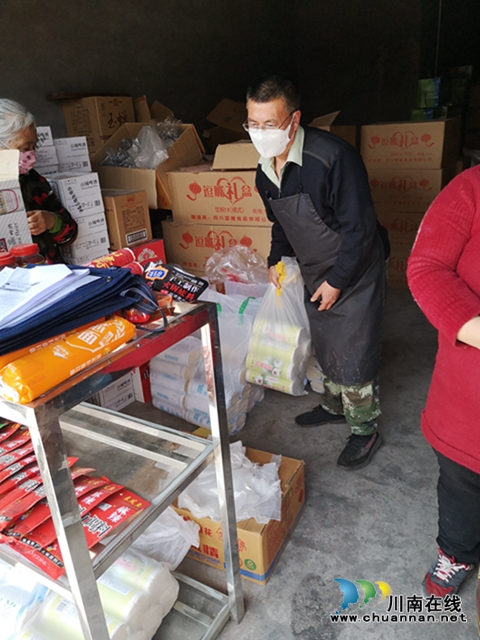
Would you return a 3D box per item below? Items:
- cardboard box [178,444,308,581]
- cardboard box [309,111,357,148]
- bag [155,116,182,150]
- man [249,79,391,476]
[{"bbox_3d":[0.015,0.671,1.810,0.332,0.213,0.384,7,24,27],"label":"cardboard box"},{"bbox_3d":[0.637,-1.419,4.010,0.450,0.370,0.420,11,26,34],"label":"cardboard box"},{"bbox_3d":[-0.496,-1.301,3.464,0.200,0.220,0.200,7,24,27],"label":"bag"},{"bbox_3d":[0.346,-0.154,2.018,0.580,1.550,0.500,-22,27,-37],"label":"man"}]

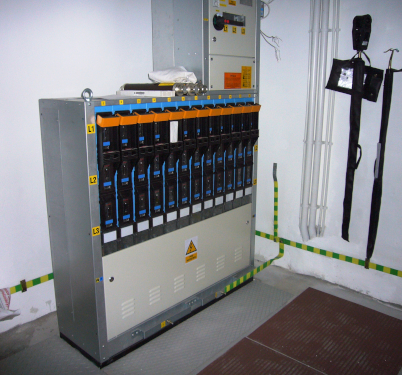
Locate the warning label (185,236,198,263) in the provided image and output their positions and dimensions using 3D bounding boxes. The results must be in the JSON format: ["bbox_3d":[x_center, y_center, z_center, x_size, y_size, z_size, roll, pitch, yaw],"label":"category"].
[{"bbox_3d":[-0.053,0.371,2.390,0.004,0.147,0.105,13,19,41],"label":"warning label"}]

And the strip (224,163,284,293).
[{"bbox_3d":[0.373,0.264,2.864,0.132,0.784,0.648,13,19,41],"label":"strip"}]

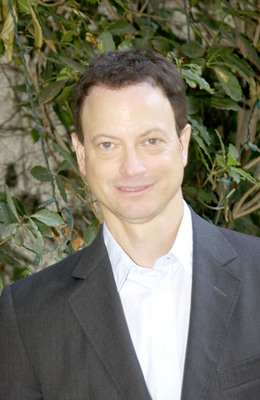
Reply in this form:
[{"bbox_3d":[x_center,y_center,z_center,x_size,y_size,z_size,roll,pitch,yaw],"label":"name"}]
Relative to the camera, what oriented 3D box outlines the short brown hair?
[{"bbox_3d":[0.000,-0.127,1.940,0.160,0.172,0.195,-4,2,-2],"label":"short brown hair"}]

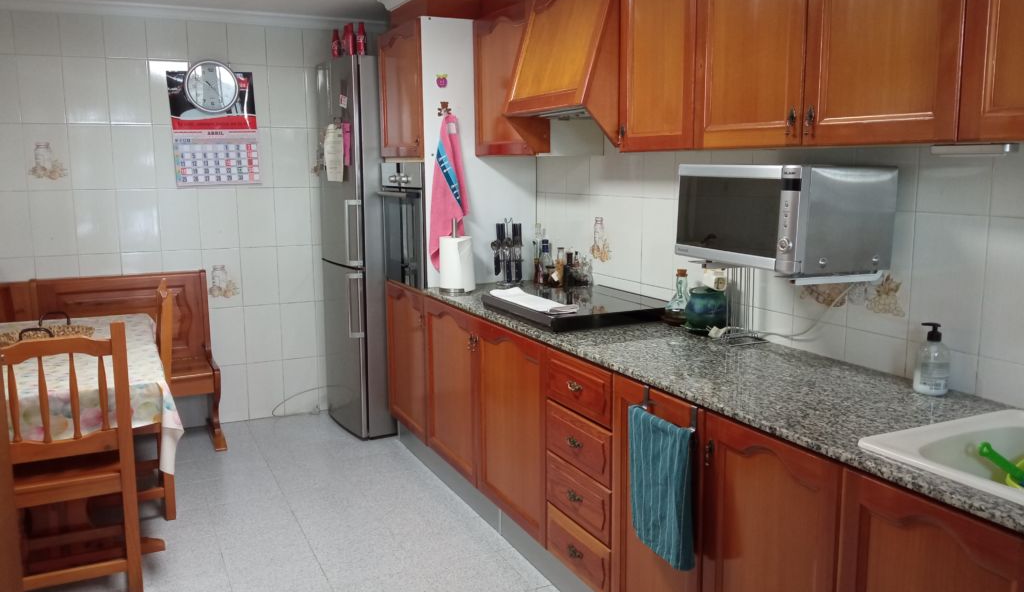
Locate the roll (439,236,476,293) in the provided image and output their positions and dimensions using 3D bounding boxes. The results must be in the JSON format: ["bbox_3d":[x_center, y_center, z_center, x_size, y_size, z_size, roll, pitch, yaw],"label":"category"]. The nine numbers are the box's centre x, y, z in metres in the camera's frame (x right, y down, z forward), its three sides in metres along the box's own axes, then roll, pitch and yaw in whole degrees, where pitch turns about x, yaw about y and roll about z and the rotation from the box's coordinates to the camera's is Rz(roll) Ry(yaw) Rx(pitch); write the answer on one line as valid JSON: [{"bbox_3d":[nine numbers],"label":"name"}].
[{"bbox_3d":[-0.242,-0.139,3.515,0.144,0.230,0.144,0,9,0],"label":"roll"}]

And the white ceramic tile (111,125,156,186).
[{"bbox_3d":[-1.980,-0.727,4.196,0.200,0.334,0.010,-5,10,-26],"label":"white ceramic tile"}]

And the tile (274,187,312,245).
[{"bbox_3d":[-1.250,-0.452,4.567,0.200,0.333,0.010,-4,10,-22],"label":"tile"}]

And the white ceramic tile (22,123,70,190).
[{"bbox_3d":[-2.339,-0.698,4.023,0.200,0.334,0.010,-5,10,-26],"label":"white ceramic tile"}]

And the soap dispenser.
[{"bbox_3d":[1.058,0.153,2.002,0.085,0.176,0.085,3,10,19],"label":"soap dispenser"}]

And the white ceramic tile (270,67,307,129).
[{"bbox_3d":[-1.262,-1.117,4.492,0.198,0.332,0.010,-5,10,-26],"label":"white ceramic tile"}]

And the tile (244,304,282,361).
[{"bbox_3d":[-1.435,0.219,4.609,0.200,0.334,0.010,-5,10,-26],"label":"tile"}]

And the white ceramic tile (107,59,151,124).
[{"bbox_3d":[-1.982,-1.057,4.145,0.200,0.334,0.010,-5,10,-26],"label":"white ceramic tile"}]

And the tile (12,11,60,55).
[{"bbox_3d":[-2.361,-1.301,3.967,0.200,0.209,0.010,-4,10,-22],"label":"tile"}]

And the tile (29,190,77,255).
[{"bbox_3d":[-2.358,-0.375,4.117,0.200,0.333,0.010,-4,10,-22],"label":"tile"}]

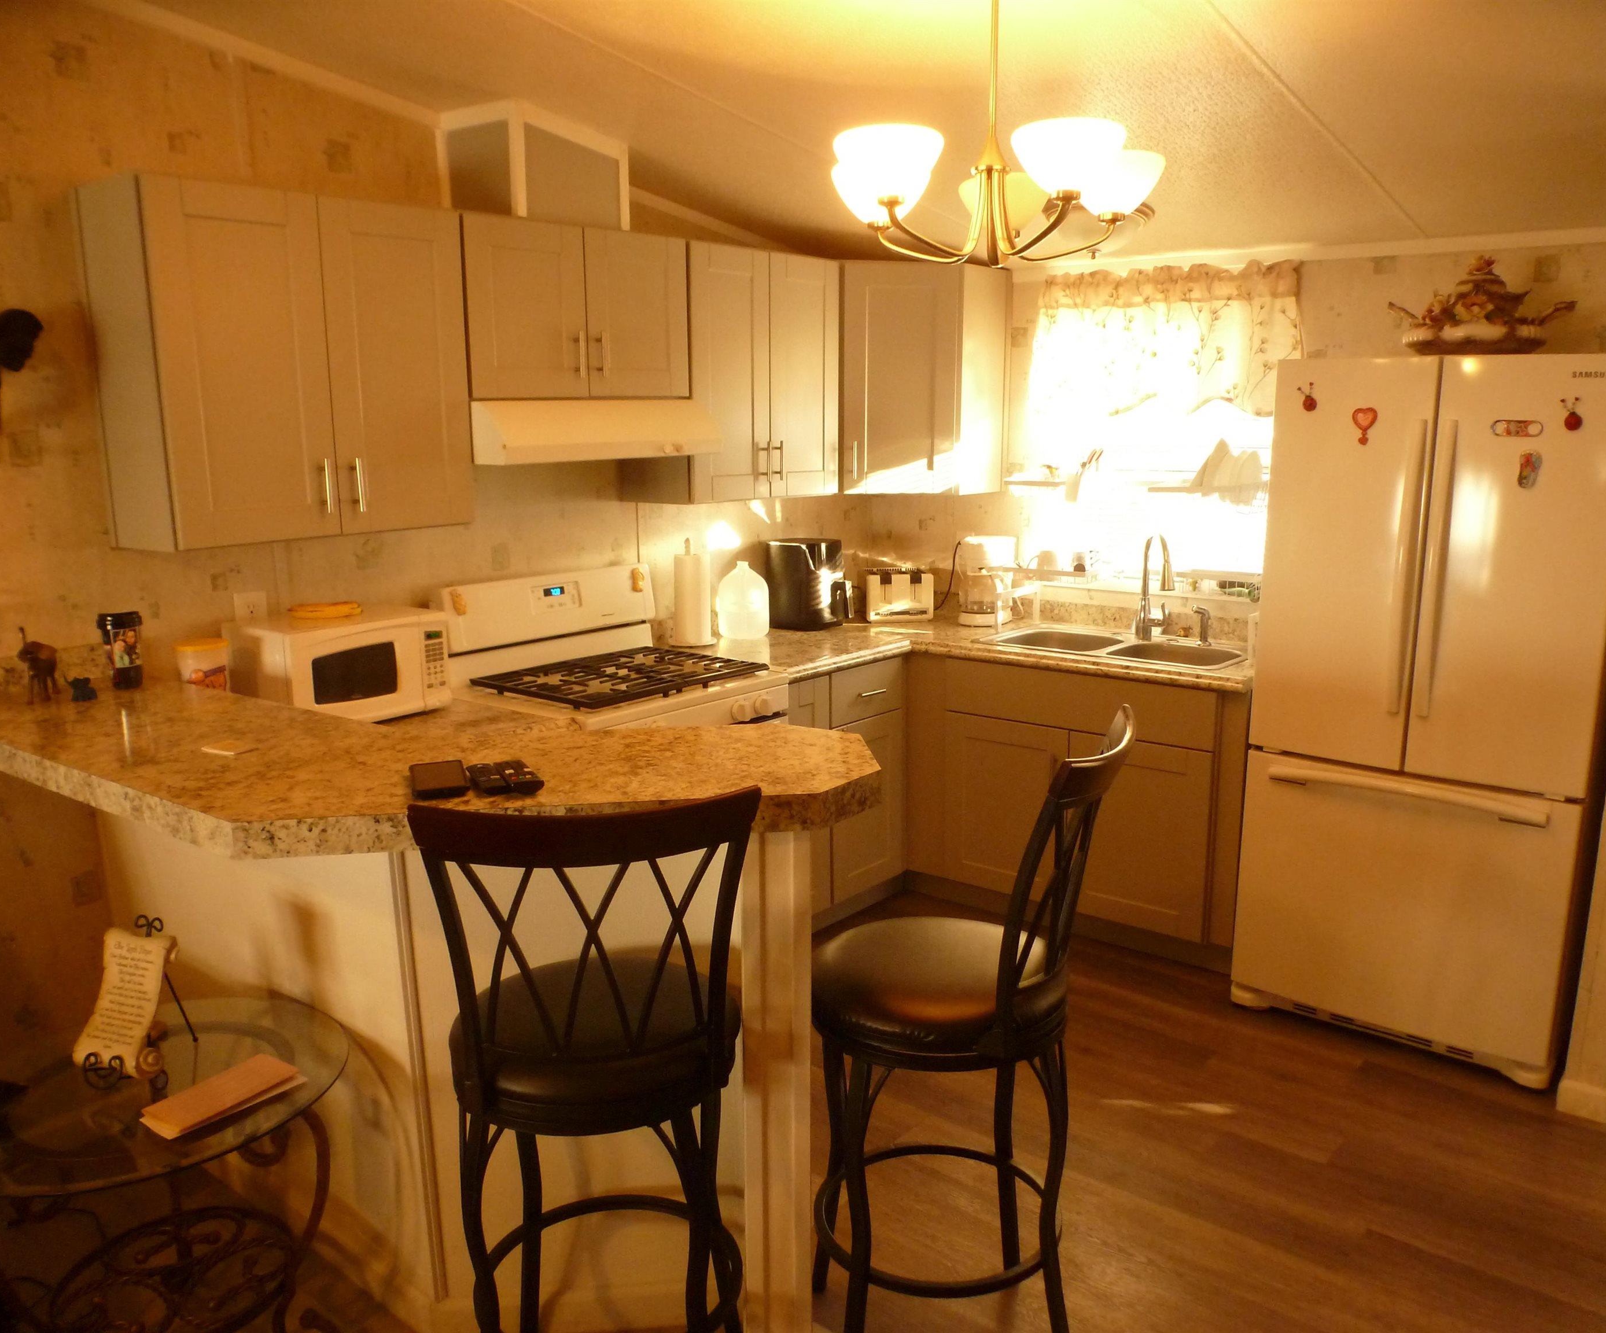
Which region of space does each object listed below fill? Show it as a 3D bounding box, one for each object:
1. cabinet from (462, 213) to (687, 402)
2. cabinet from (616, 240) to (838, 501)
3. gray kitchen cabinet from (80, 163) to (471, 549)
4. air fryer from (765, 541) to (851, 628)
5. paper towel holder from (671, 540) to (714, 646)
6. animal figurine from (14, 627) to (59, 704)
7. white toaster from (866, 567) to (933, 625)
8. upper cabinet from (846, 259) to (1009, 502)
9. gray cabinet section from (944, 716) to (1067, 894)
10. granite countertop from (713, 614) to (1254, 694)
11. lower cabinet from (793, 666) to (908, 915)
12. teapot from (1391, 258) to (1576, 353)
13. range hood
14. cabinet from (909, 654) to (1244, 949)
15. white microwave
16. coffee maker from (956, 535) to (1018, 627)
[{"bbox_3d":[-0.705,-0.971,3.432,0.335,0.442,0.765,10,16,40],"label":"cabinet"},{"bbox_3d":[-0.226,-0.921,3.951,0.319,0.743,0.692,9,15,39],"label":"cabinet"},{"bbox_3d":[-1.200,-0.695,2.906,0.335,0.760,0.749,10,16,40],"label":"gray kitchen cabinet"},{"bbox_3d":[0.031,-0.300,4.349,0.333,0.323,0.263,6,13,27],"label":"air fryer"},{"bbox_3d":[-0.361,-0.243,4.007,0.145,0.330,0.145,0,12,0],"label":"paper towel holder"},{"bbox_3d":[-1.624,-0.008,2.623,0.061,0.162,0.101,2,12,10],"label":"animal figurine"},{"bbox_3d":[0.341,-0.265,4.450,0.240,0.178,0.200,-1,12,-2],"label":"white toaster"},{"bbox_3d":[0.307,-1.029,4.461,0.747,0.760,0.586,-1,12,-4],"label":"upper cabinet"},{"bbox_3d":[0.807,0.405,4.122,0.441,0.569,0.577,8,14,38],"label":"gray cabinet section"},{"bbox_3d":[0.535,-0.038,3.904,1.767,0.045,1.280,9,15,39],"label":"granite countertop"},{"bbox_3d":[-0.085,0.347,4.193,0.636,0.798,0.626,10,16,40],"label":"lower cabinet"},{"bbox_3d":[1.725,-0.910,3.136,0.434,0.268,0.253,9,15,37],"label":"teapot"},{"bbox_3d":[-0.646,-0.655,3.398,0.440,0.157,0.760,9,15,39],"label":"range hood"},{"bbox_3d":[1.012,0.361,4.102,1.136,0.798,0.626,9,15,38],"label":"cabinet"},{"bbox_3d":[-1.127,0.001,3.019,0.300,0.243,0.430,11,16,43],"label":"white microwave"},{"bbox_3d":[0.654,-0.303,4.325,0.150,0.300,0.200,7,14,31],"label":"coffee maker"}]

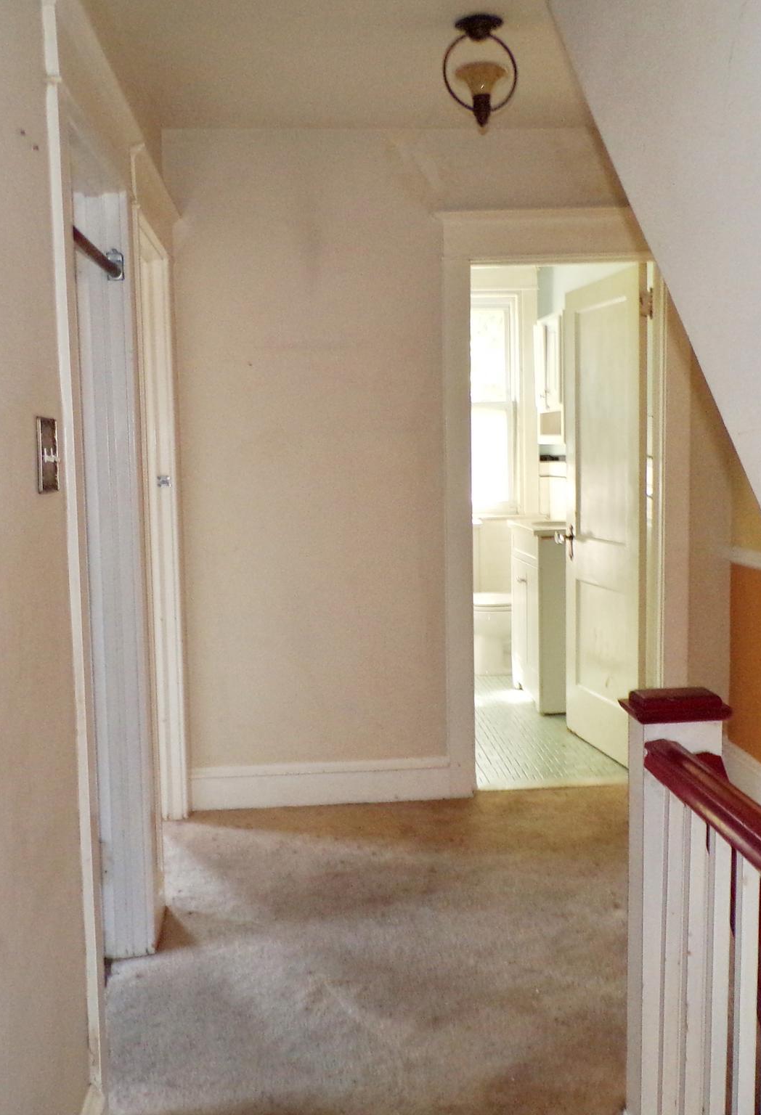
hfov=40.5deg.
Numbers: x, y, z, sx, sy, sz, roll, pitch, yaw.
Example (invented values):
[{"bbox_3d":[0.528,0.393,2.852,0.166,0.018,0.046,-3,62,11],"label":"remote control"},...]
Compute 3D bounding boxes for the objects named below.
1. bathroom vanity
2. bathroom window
[{"bbox_3d":[0.954,0.293,5.300,0.460,0.895,0.635,-2,5,-4],"label":"bathroom vanity"},{"bbox_3d":[0.496,-0.920,6.329,0.700,1.329,0.100,-2,5,-4],"label":"bathroom window"}]

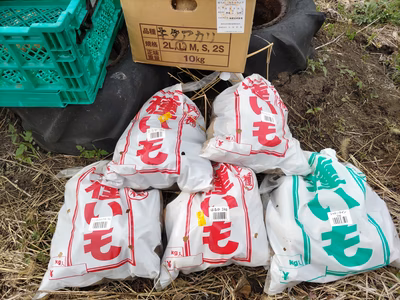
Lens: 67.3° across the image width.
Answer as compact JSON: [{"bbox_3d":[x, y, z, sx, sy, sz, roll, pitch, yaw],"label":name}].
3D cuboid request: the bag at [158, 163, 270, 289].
[{"bbox_3d":[0.035,0.170,0.715,0.250,0.120,0.285,0,68,0],"label":"bag"}]

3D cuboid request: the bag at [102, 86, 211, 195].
[{"bbox_3d":[-0.104,-0.035,0.790,0.260,0.130,0.280,5,71,5],"label":"bag"}]

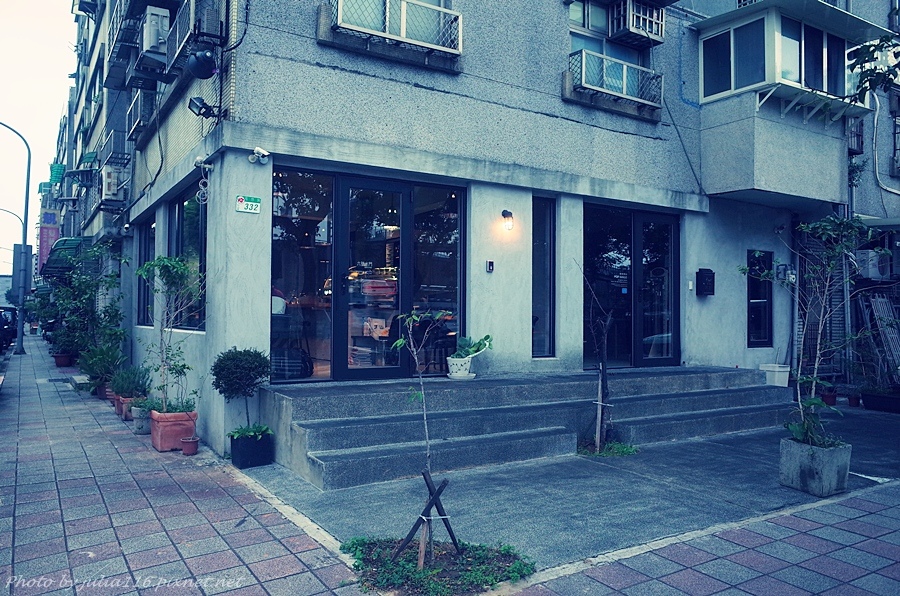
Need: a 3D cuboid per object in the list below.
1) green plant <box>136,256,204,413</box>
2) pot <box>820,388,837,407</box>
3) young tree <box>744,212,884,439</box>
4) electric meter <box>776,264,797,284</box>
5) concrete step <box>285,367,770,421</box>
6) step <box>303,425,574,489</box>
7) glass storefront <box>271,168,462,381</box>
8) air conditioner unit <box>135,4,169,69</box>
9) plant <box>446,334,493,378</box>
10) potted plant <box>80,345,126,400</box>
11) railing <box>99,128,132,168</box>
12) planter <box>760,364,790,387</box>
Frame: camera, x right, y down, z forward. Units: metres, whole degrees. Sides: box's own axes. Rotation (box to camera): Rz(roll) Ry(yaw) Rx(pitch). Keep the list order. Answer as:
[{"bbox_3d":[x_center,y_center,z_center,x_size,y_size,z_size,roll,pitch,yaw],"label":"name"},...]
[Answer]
[{"bbox_3d":[-3.041,0.397,7.600,0.700,1.640,0.580,1,-2,-22],"label":"green plant"},{"bbox_3d":[6.232,1.638,11.500,0.260,0.280,0.260,0,-2,28],"label":"pot"},{"bbox_3d":[3.140,0.273,6.050,1.120,1.880,0.950,0,-2,27],"label":"young tree"},{"bbox_3d":[6.023,-0.421,12.503,0.290,0.320,0.160,1,-2,-32],"label":"electric meter"},{"bbox_3d":[1.255,1.086,8.553,6.931,0.212,1.058,1,-1,-31],"label":"concrete step"},{"bbox_3d":[0.038,1.492,6.597,2.750,0.239,0.392,1,-2,-32],"label":"step"},{"bbox_3d":[-0.853,-0.232,8.171,2.477,2.363,0.116,1,-1,-31],"label":"glass storefront"},{"bbox_3d":[-4.090,-3.545,9.604,0.310,0.590,0.800,1,-2,-32],"label":"air conditioner unit"},{"bbox_3d":[0.241,0.733,8.772,0.540,0.536,0.380,1,-2,-32],"label":"plant"},{"bbox_3d":[-5.970,1.271,12.000,0.720,0.930,0.700,1,-2,-26],"label":"potted plant"},{"bbox_3d":[-7.321,-3.167,15.241,0.360,0.460,2.450,1,-2,-32],"label":"railing"},{"bbox_3d":[4.593,1.085,9.874,0.275,0.312,0.275,1,-1,-31],"label":"planter"}]

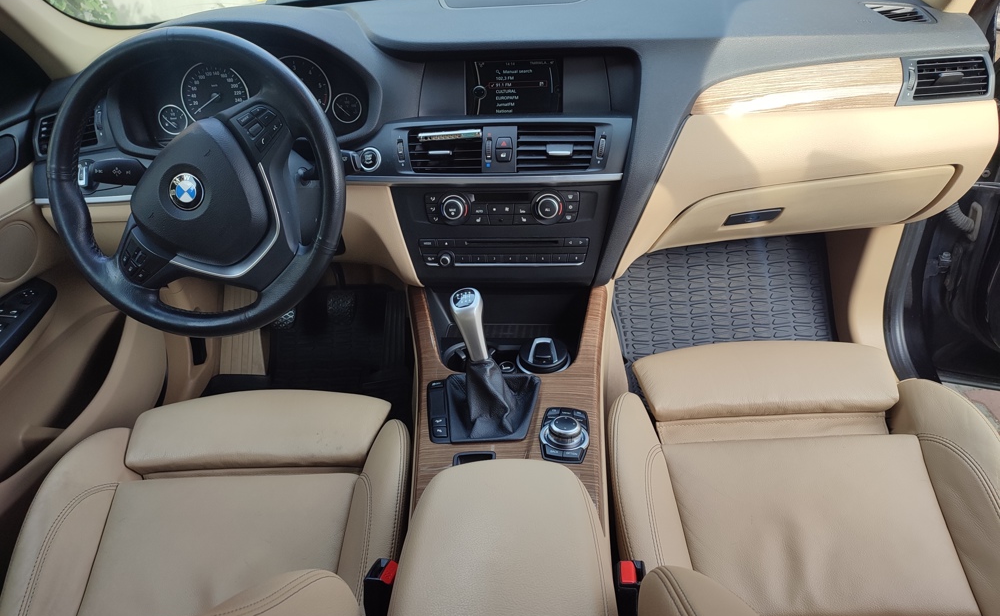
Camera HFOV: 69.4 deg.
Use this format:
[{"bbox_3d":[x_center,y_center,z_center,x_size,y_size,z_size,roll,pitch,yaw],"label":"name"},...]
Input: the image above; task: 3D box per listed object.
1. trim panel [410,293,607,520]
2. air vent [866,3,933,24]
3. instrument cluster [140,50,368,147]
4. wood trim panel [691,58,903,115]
[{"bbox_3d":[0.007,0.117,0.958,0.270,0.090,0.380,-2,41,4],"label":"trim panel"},{"bbox_3d":[0.589,-0.436,1.067,0.070,0.022,0.090,-2,38,4],"label":"air vent"},{"bbox_3d":[-0.368,-0.317,1.091,0.340,0.140,0.060,-2,16,4],"label":"instrument cluster"},{"bbox_3d":[0.413,-0.314,1.026,0.295,0.070,0.040,-2,17,4],"label":"wood trim panel"}]

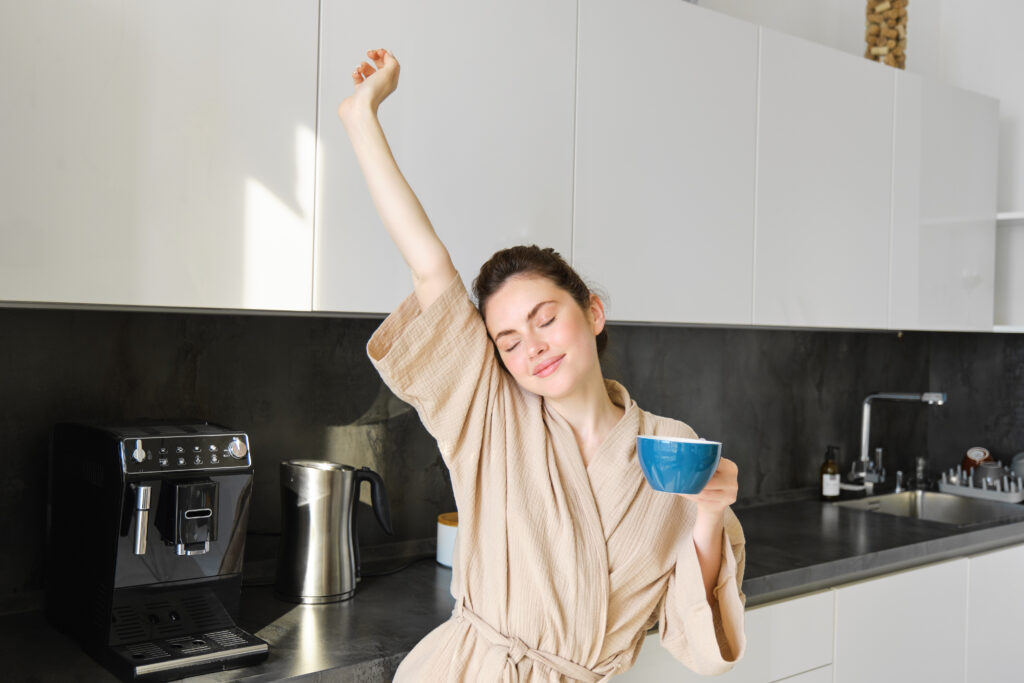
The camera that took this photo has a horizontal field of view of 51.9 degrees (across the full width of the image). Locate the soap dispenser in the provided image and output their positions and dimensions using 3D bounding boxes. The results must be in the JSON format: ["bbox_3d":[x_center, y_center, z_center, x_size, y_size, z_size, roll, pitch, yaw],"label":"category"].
[{"bbox_3d":[0.990,0.407,3.259,0.059,0.170,0.062,1,1,-41],"label":"soap dispenser"}]

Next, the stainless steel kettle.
[{"bbox_3d":[-0.337,0.354,2.004,0.222,0.246,0.154,1,1,-19],"label":"stainless steel kettle"}]

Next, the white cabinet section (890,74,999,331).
[{"bbox_3d":[1.196,-0.400,3.258,0.595,0.728,0.320,1,1,-39],"label":"white cabinet section"}]

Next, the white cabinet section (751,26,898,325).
[{"bbox_3d":[0.731,-0.406,2.880,0.603,0.728,0.320,1,1,-39],"label":"white cabinet section"}]

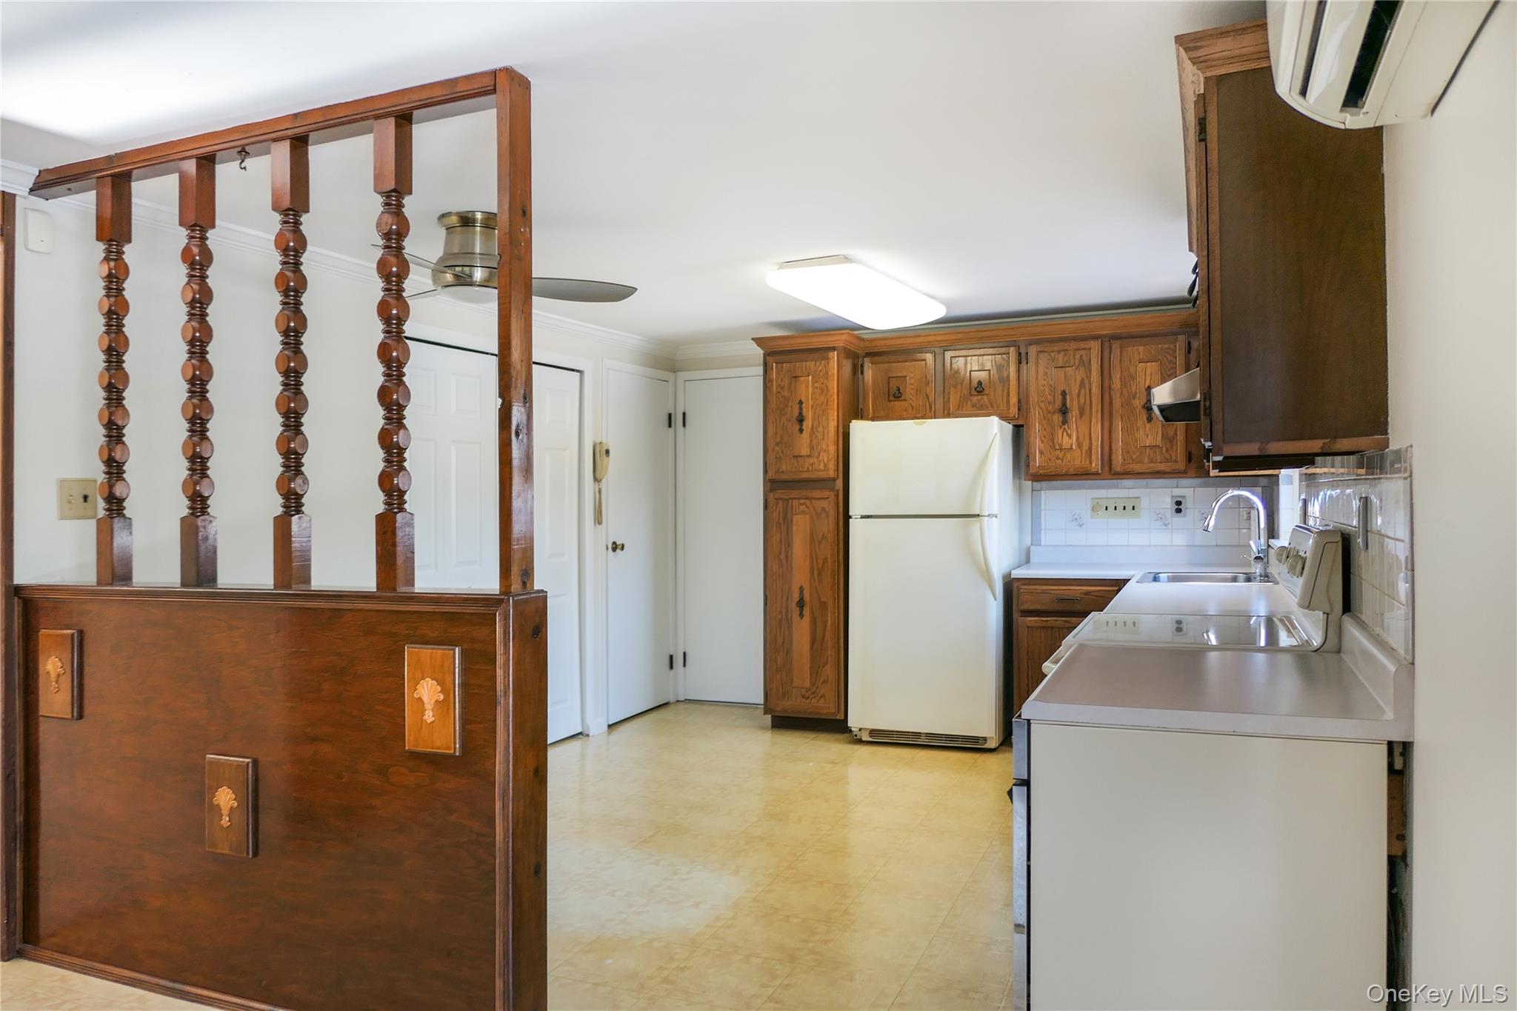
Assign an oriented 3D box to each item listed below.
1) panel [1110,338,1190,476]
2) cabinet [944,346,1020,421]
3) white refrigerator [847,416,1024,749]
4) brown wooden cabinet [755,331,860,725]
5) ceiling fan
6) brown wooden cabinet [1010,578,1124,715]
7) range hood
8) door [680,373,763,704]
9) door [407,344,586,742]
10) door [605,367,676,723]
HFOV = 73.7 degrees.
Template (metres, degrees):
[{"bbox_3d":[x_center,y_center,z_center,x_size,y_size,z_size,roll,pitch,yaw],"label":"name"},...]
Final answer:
[{"bbox_3d":[1.958,-0.503,5.073,0.352,0.683,0.025,0,0,24],"label":"panel"},{"bbox_3d":[1.262,-0.653,5.574,0.410,0.410,0.325,-1,-1,24],"label":"cabinet"},{"bbox_3d":[0.963,0.397,5.457,0.760,1.662,0.720,-1,-1,24],"label":"white refrigerator"},{"bbox_3d":[0.376,0.164,5.770,0.520,2.153,0.670,-1,-1,24],"label":"brown wooden cabinet"},{"bbox_3d":[-1.056,-0.881,3.591,1.080,0.310,1.060,-1,0,24],"label":"ceiling fan"},{"bbox_3d":[1.692,0.803,5.238,0.620,0.870,0.610,-1,0,24],"label":"brown wooden cabinet"},{"bbox_3d":[1.286,-0.307,2.677,0.440,0.125,0.770,-1,0,24],"label":"range hood"},{"bbox_3d":[-0.166,0.217,6.408,0.700,2.060,0.045,-1,0,24],"label":"door"},{"bbox_3d":[-1.247,0.253,4.948,0.050,1.957,1.395,-1,-1,24],"label":"door"},{"bbox_3d":[-0.707,0.231,6.073,0.050,2.028,0.720,-1,-1,24],"label":"door"}]

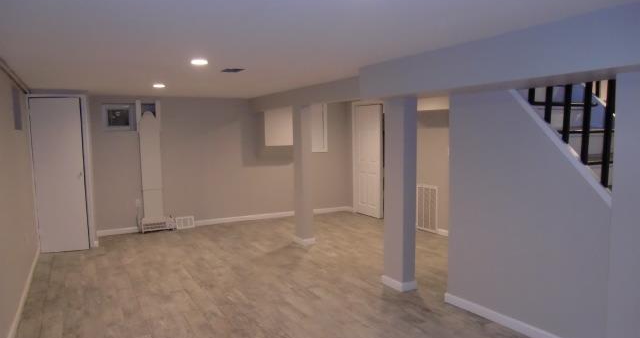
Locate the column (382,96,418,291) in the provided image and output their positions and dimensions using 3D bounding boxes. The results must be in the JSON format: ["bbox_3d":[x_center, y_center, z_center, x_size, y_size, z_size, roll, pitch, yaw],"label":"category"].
[{"bbox_3d":[0.779,0.240,4.347,0.185,1.848,0.326,-4,6,-29],"label":"column"}]

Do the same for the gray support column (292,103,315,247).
[{"bbox_3d":[-0.218,0.098,6.069,0.186,1.871,0.336,-4,6,-29],"label":"gray support column"}]

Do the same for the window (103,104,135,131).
[{"bbox_3d":[-3.066,-0.784,6.776,0.445,0.405,0.090,-4,6,-29],"label":"window"}]

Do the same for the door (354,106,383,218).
[{"bbox_3d":[0.865,-0.150,7.997,0.050,2.010,0.720,-4,6,-29],"label":"door"}]

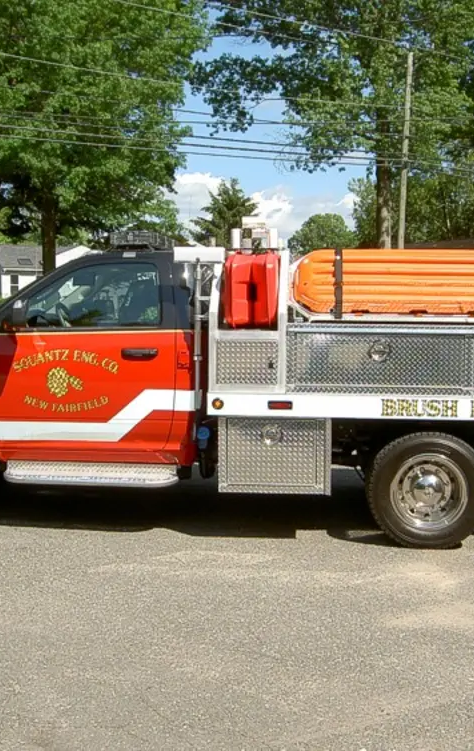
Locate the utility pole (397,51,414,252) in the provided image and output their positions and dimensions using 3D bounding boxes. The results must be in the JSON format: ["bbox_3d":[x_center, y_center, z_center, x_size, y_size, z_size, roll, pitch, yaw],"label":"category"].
[{"bbox_3d":[5.607,-5.722,33.351,0.300,10.343,0.300,1,4,0],"label":"utility pole"}]

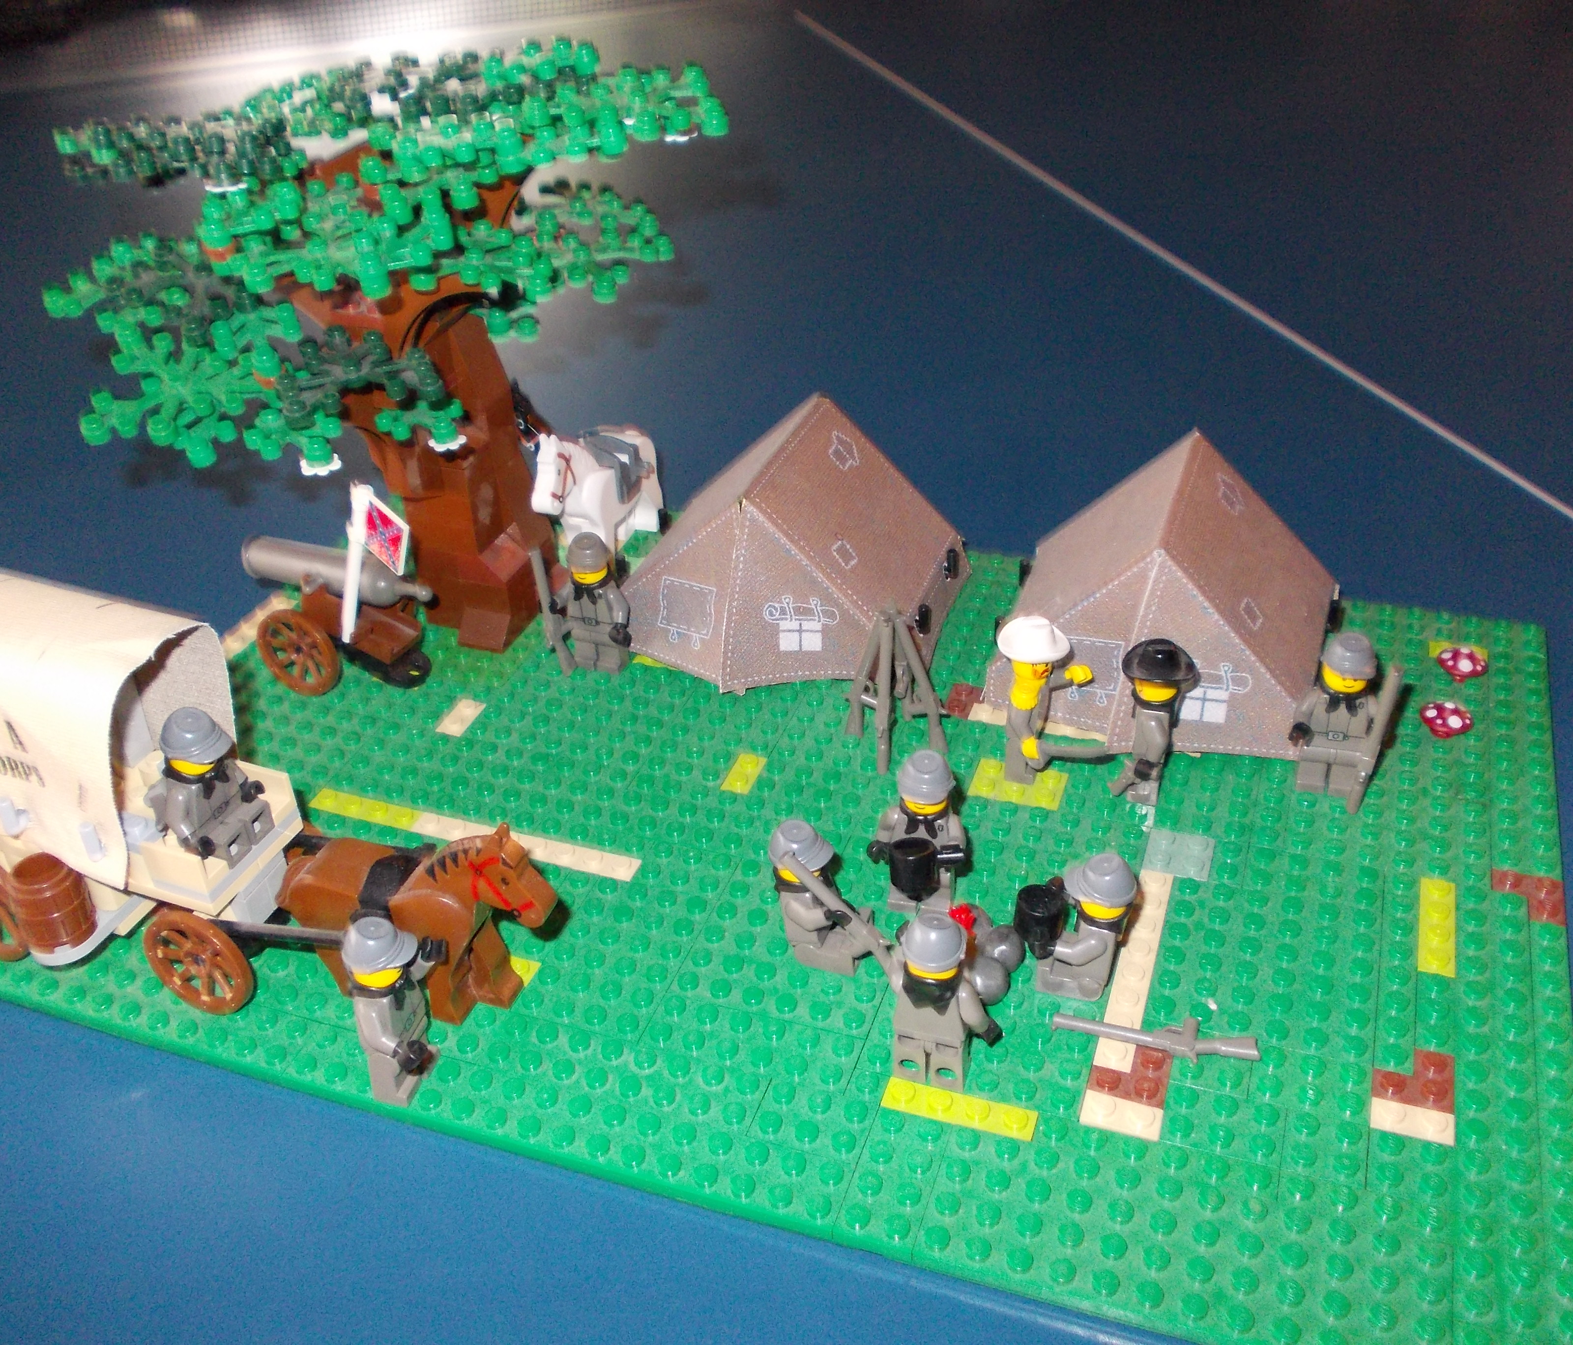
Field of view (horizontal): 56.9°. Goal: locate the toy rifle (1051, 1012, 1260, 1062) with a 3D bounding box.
[{"bbox_3d":[0.079,0.077,0.310,0.043,0.004,0.012,8,36,16],"label":"toy rifle"}]

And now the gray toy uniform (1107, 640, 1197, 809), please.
[{"bbox_3d":[0.094,0.012,0.373,0.019,0.044,0.025,9,37,18],"label":"gray toy uniform"}]

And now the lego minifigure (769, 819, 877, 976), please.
[{"bbox_3d":[0.007,0.050,0.335,0.023,0.035,0.023,9,37,18],"label":"lego minifigure"}]

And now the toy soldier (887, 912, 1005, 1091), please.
[{"bbox_3d":[0.033,0.065,0.298,0.025,0.045,0.018,9,37,18],"label":"toy soldier"}]

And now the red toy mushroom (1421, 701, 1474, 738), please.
[{"bbox_3d":[0.178,0.013,0.392,0.014,0.007,0.014,9,37,18],"label":"red toy mushroom"}]

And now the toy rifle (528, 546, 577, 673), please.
[{"bbox_3d":[-0.068,-0.018,0.429,0.010,0.044,0.004,4,37,22],"label":"toy rifle"}]

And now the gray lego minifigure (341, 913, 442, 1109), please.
[{"bbox_3d":[-0.081,0.070,0.305,0.019,0.045,0.025,9,37,18],"label":"gray lego minifigure"}]

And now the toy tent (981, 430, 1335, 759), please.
[{"bbox_3d":[0.107,-0.024,0.411,0.092,0.058,0.088,10,37,19],"label":"toy tent"}]

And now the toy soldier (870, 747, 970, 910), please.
[{"bbox_3d":[0.031,0.039,0.339,0.025,0.045,0.018,9,37,18],"label":"toy soldier"}]

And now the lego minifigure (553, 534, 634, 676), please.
[{"bbox_3d":[-0.057,-0.019,0.431,0.025,0.044,0.016,9,37,18],"label":"lego minifigure"}]

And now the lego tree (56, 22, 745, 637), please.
[{"bbox_3d":[-0.102,-0.089,0.426,0.192,0.168,0.145,9,37,18],"label":"lego tree"}]

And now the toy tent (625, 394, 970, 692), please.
[{"bbox_3d":[-0.001,-0.041,0.445,0.098,0.058,0.088,9,37,18],"label":"toy tent"}]

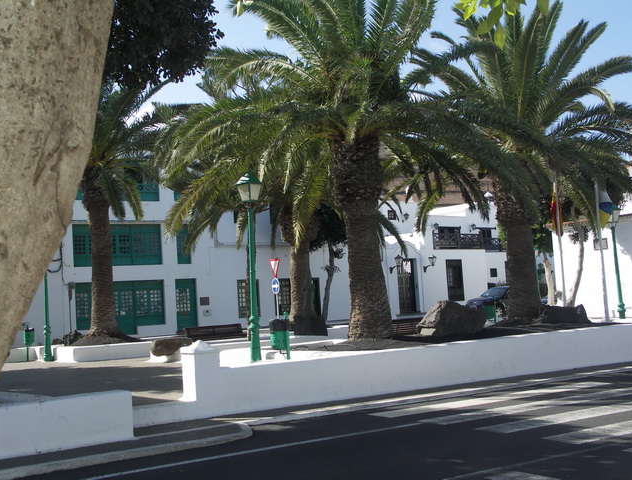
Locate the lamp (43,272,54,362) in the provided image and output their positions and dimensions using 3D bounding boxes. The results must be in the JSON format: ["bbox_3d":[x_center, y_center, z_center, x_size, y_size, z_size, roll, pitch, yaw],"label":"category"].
[{"bbox_3d":[-8.560,1.874,32.300,0.520,3.970,0.520,-4,-4,0],"label":"lamp"}]

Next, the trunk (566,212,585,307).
[{"bbox_3d":[9.222,0.974,36.000,0.680,3.894,0.500,-4,-4,0],"label":"trunk"}]

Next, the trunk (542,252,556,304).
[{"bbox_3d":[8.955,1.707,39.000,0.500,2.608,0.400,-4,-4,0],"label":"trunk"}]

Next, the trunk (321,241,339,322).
[{"bbox_3d":[0.531,1.672,40.000,0.680,3.383,0.450,-4,-4,0],"label":"trunk"}]

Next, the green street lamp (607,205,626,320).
[{"bbox_3d":[8.511,0.949,28.800,0.520,3.908,0.520,-4,-4,0],"label":"green street lamp"}]

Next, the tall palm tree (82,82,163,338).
[{"bbox_3d":[-6.836,-1.071,33.500,4.000,8.697,4.000,-4,-4,0],"label":"tall palm tree"}]

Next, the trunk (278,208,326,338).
[{"bbox_3d":[-0.398,0.900,30.000,1.350,3.776,1.300,-4,-4,0],"label":"trunk"}]

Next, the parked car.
[{"bbox_3d":[9.076,2.930,48.699,4.250,1.550,1.780,-1,-4,-34],"label":"parked car"}]

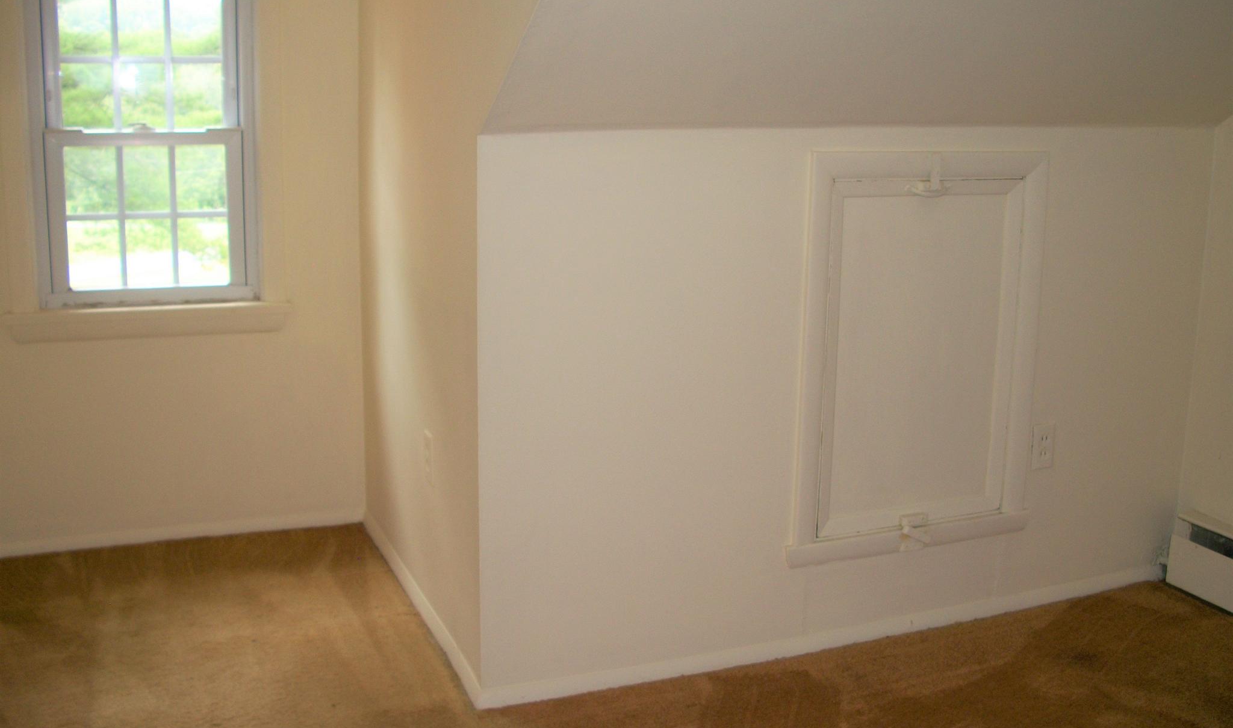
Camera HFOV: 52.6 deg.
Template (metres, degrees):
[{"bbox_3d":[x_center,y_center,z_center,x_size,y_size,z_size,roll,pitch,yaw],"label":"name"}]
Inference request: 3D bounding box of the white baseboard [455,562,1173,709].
[{"bbox_3d":[0.584,0.646,2.999,1.900,0.047,0.016,-4,13,-22],"label":"white baseboard"}]

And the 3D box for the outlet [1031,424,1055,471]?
[{"bbox_3d":[1.062,0.206,3.104,0.070,0.115,0.008,-4,13,-22],"label":"outlet"}]

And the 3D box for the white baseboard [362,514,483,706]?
[{"bbox_3d":[-0.531,0.588,3.222,0.016,0.047,1.279,-4,13,-22],"label":"white baseboard"}]

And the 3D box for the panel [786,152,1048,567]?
[{"bbox_3d":[0.705,-0.018,2.891,0.660,0.932,0.040,-4,13,-22],"label":"panel"}]

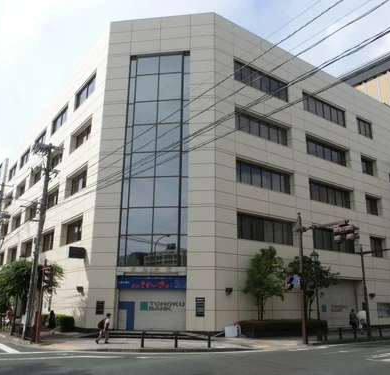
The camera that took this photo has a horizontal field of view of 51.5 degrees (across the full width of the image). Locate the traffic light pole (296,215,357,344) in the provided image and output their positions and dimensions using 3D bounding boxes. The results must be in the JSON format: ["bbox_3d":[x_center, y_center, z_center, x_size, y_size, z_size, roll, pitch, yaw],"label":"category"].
[{"bbox_3d":[7.372,4.923,22.848,0.900,7.600,3.900,12,-20,-35],"label":"traffic light pole"}]

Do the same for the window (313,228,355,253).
[{"bbox_3d":[11.813,4.628,34.291,5.900,1.750,0.200,12,-20,-34],"label":"window"}]

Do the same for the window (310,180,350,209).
[{"bbox_3d":[13.200,0.795,39.126,6.500,1.900,0.300,12,-20,-35],"label":"window"}]

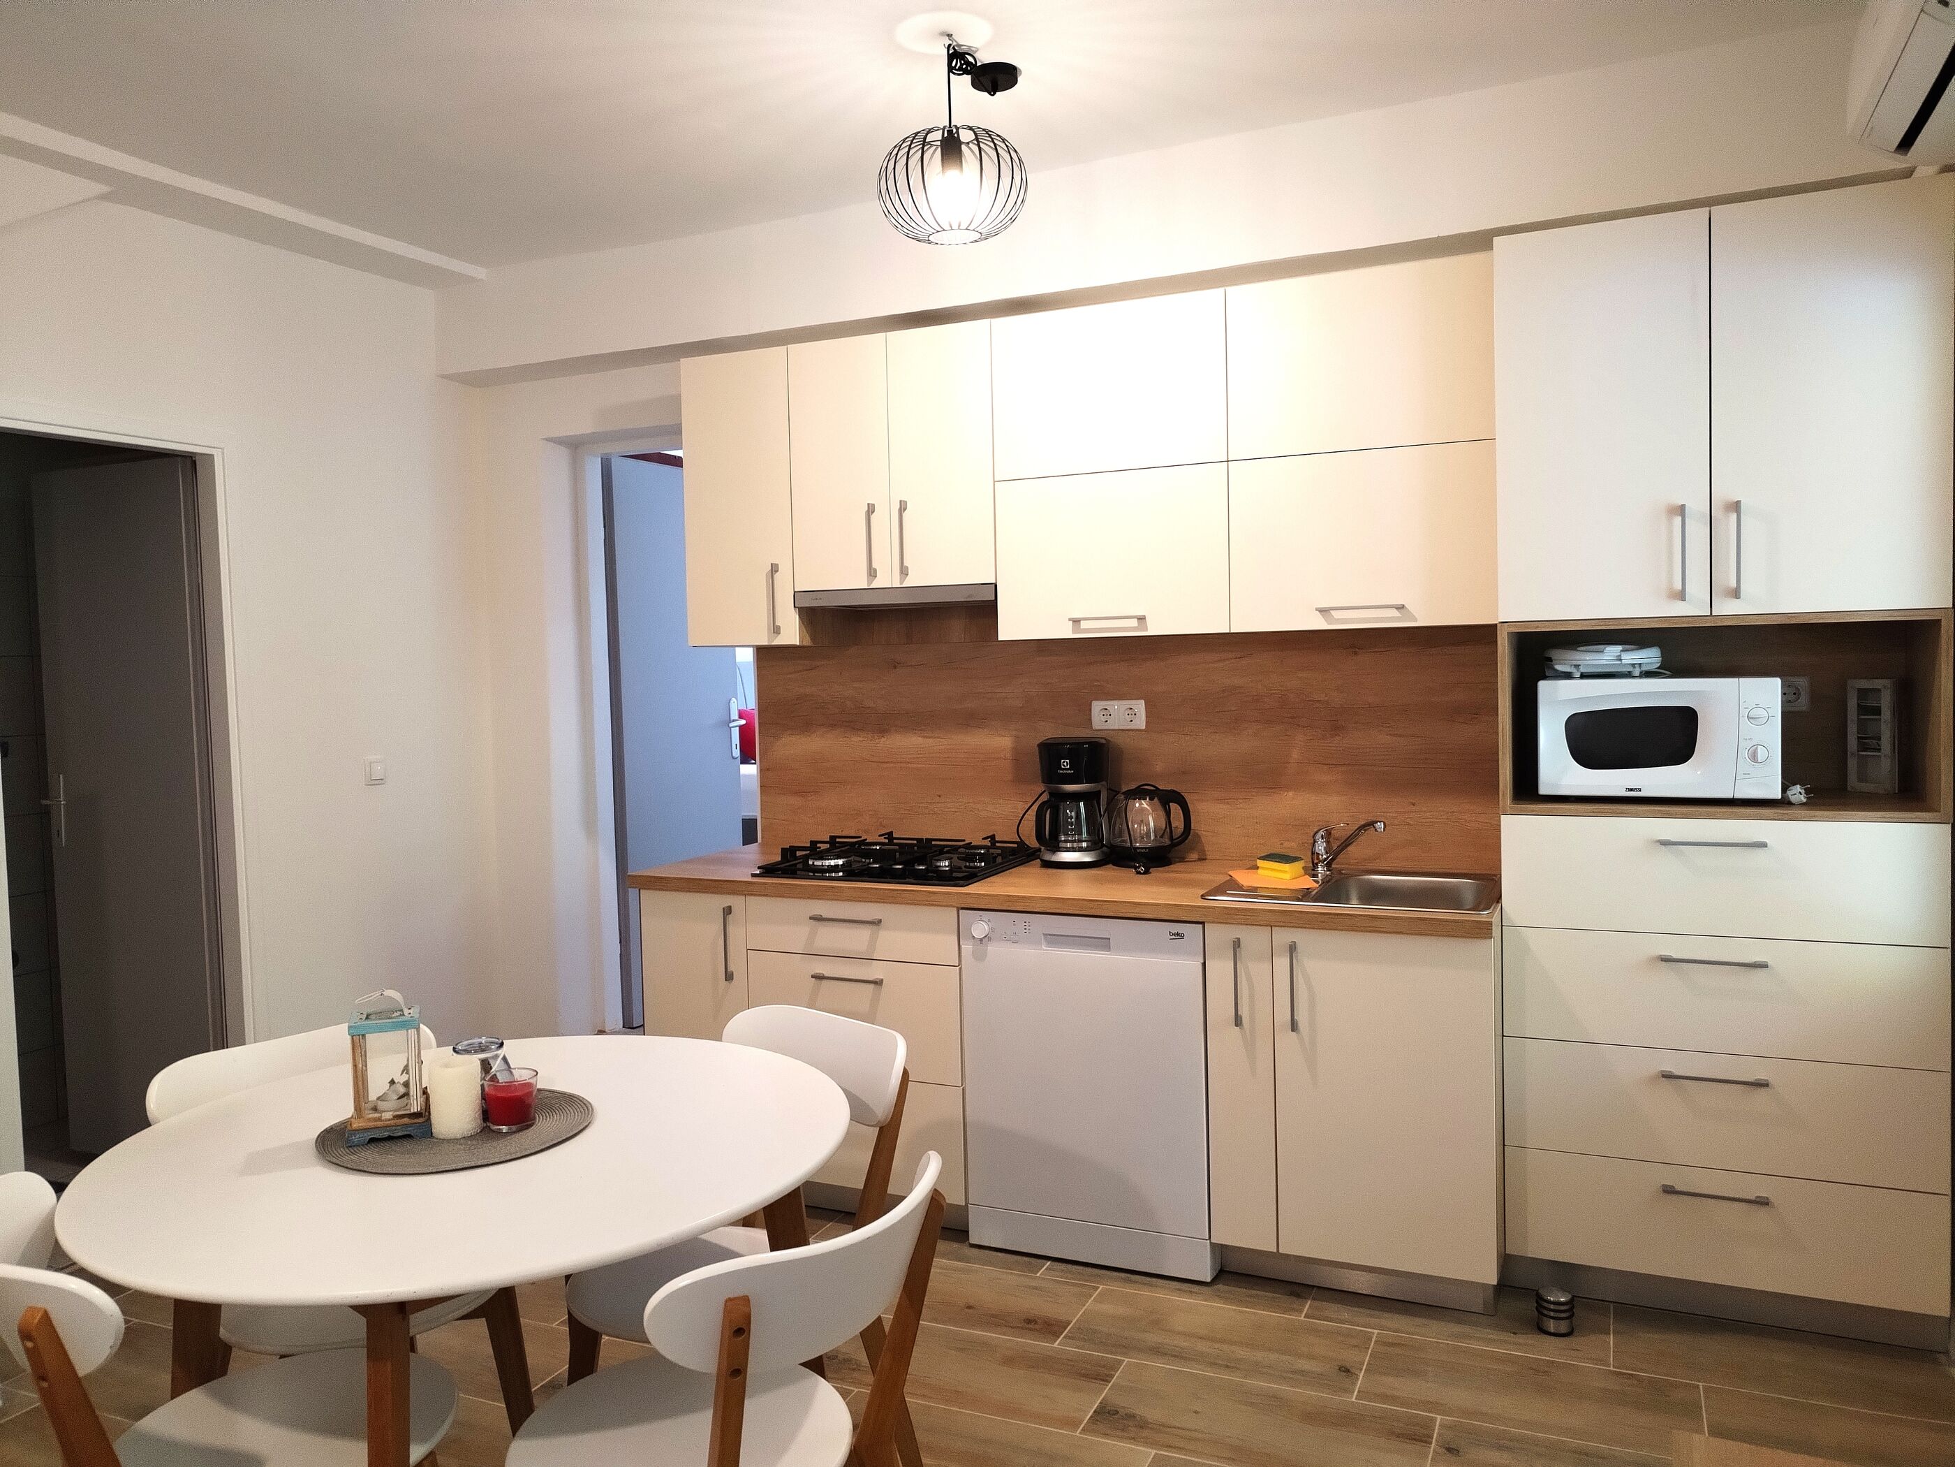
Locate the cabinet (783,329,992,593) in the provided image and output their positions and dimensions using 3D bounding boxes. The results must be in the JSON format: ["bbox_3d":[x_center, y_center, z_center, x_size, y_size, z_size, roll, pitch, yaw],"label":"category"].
[{"bbox_3d":[-0.151,-0.714,3.959,0.599,0.651,0.372,0,3,25],"label":"cabinet"}]

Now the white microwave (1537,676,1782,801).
[{"bbox_3d":[1.478,0.007,3.193,0.457,0.257,0.347,0,3,25],"label":"white microwave"}]

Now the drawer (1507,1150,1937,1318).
[{"bbox_3d":[1.597,0.989,3.197,0.802,0.237,0.480,0,3,24],"label":"drawer"}]

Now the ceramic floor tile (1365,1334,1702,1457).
[{"bbox_3d":[1.028,1.232,2.739,0.595,0.010,0.299,0,3,24],"label":"ceramic floor tile"}]

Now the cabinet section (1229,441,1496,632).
[{"bbox_3d":[0.935,-0.445,3.474,0.592,0.395,0.360,0,3,25],"label":"cabinet section"}]

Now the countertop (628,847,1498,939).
[{"bbox_3d":[0.199,0.373,3.715,2.171,0.040,0.683,0,3,25],"label":"countertop"}]

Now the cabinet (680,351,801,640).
[{"bbox_3d":[-0.595,-0.651,4.173,0.352,0.795,0.300,0,3,24],"label":"cabinet"}]

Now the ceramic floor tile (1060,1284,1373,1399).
[{"bbox_3d":[0.494,1.253,3.030,0.602,0.010,0.297,0,3,24],"label":"ceramic floor tile"}]

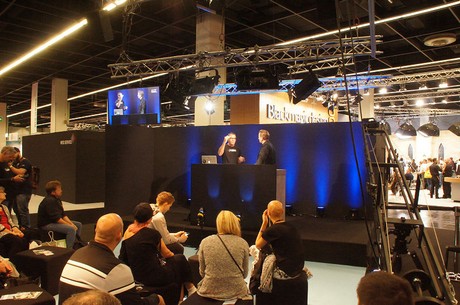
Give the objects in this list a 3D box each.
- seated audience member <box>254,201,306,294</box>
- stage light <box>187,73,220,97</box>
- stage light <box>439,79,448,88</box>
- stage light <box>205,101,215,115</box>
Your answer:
[{"bbox_3d":[0.540,1.119,3.780,0.530,1.230,0.800,1,-1,-12],"label":"seated audience member"},{"bbox_3d":[-0.496,-1.323,6.700,0.580,0.410,0.340,0,-1,34],"label":"stage light"},{"bbox_3d":[8.989,-2.897,14.500,0.360,0.380,0.320,0,0,18],"label":"stage light"},{"bbox_3d":[-0.548,-1.202,9.200,0.270,0.360,0.270,1,-1,-9],"label":"stage light"}]

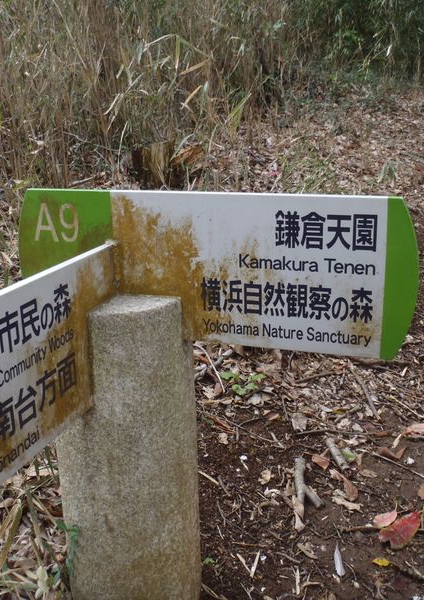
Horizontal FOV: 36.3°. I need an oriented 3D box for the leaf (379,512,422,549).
[{"bbox_3d":[0.431,0.526,1.484,0.130,0.025,0.070,-13,20,-35],"label":"leaf"}]

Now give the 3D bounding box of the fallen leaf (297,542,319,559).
[{"bbox_3d":[0.194,0.510,1.312,0.016,0.012,0.052,-10,21,-22],"label":"fallen leaf"}]

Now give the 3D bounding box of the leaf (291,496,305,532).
[{"bbox_3d":[0.193,0.466,1.415,0.023,0.025,0.100,-2,20,-1],"label":"leaf"}]

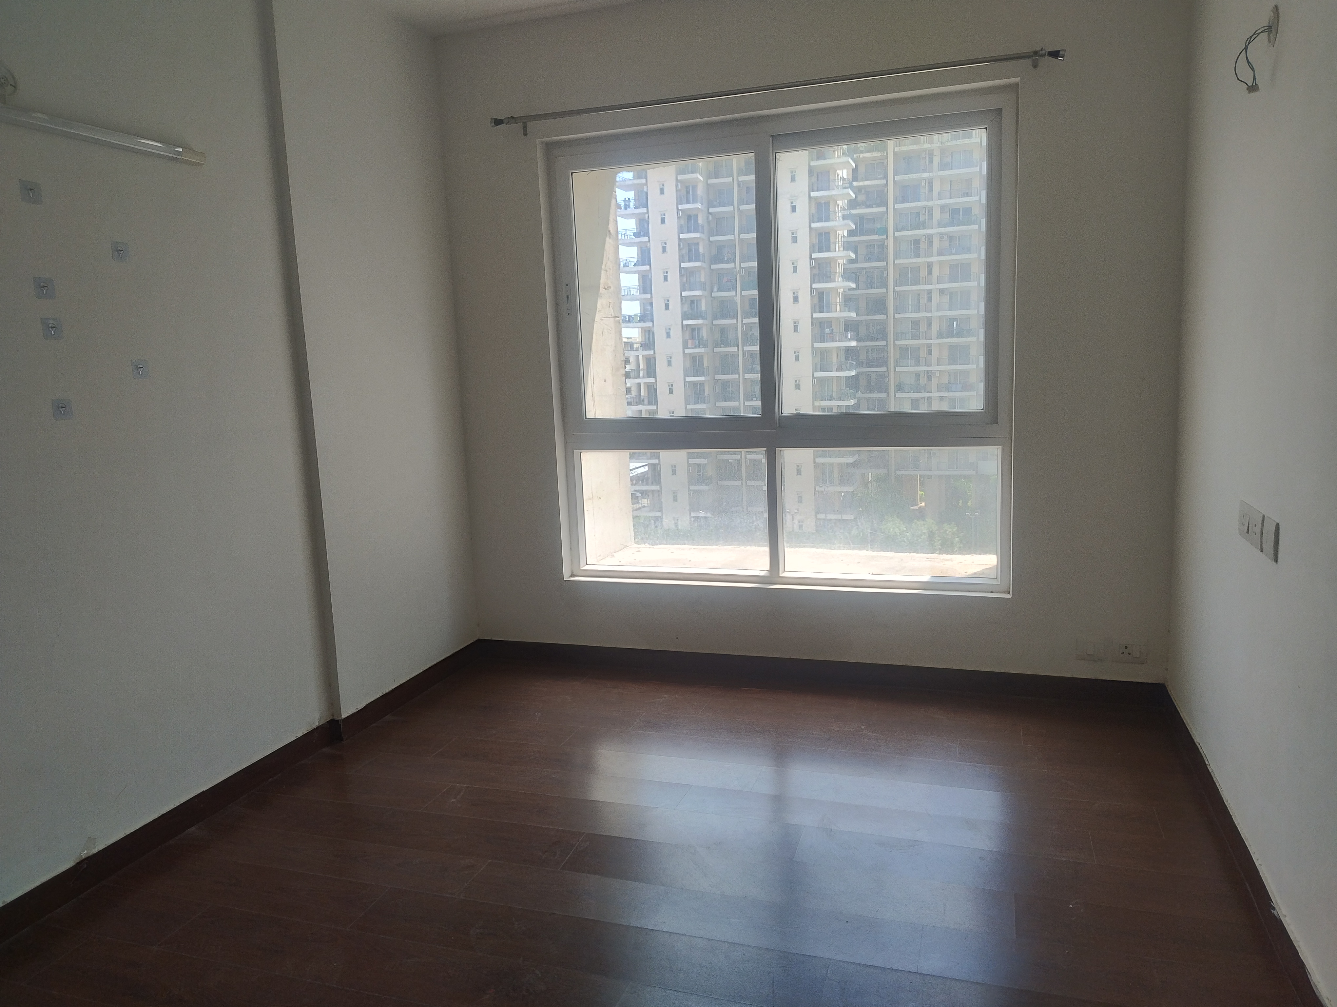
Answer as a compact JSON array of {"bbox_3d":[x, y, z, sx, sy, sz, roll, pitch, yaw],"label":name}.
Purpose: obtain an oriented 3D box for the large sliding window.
[{"bbox_3d":[0.436,-0.612,3.939,1.935,1.935,0.110,1,9,19],"label":"large sliding window"}]

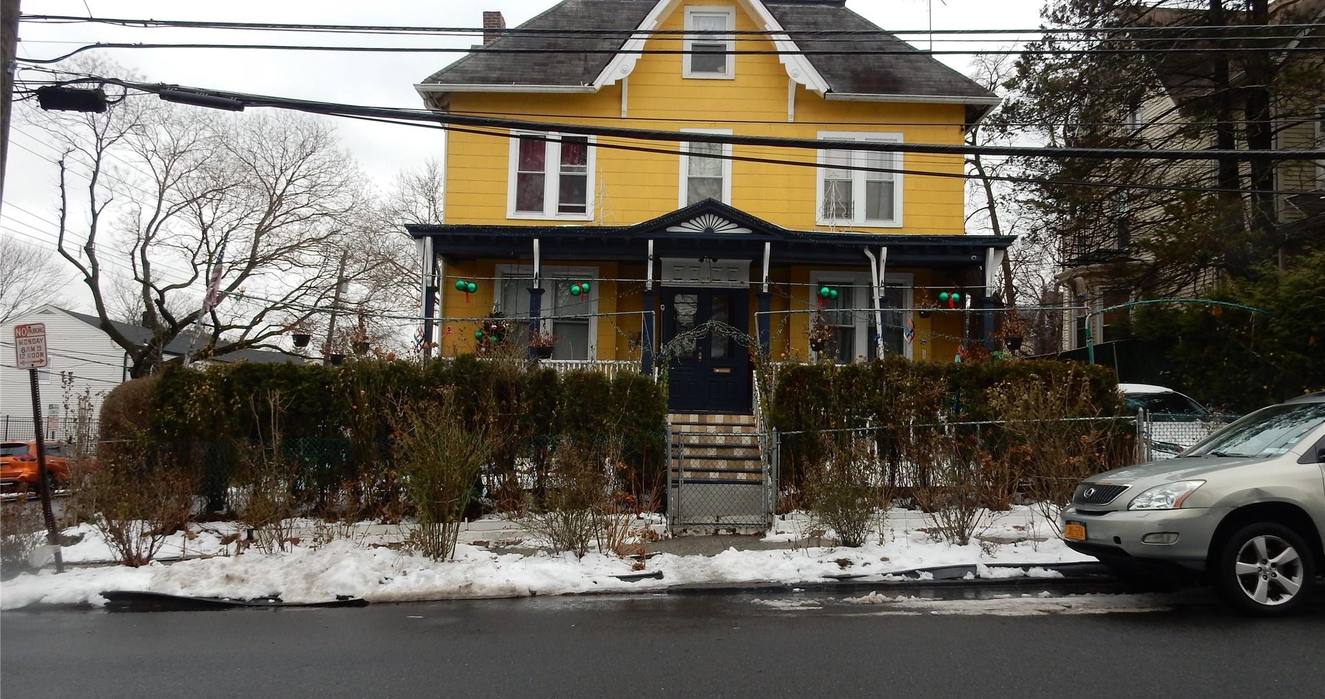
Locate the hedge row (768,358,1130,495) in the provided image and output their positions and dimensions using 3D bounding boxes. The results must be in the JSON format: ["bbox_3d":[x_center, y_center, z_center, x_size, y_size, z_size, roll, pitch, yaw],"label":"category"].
[{"bbox_3d":[3.382,0.977,11.601,4.100,1.620,0.950,1,-3,-1],"label":"hedge row"}]

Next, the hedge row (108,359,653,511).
[{"bbox_3d":[-3.231,1.034,11.579,6.550,1.700,0.950,1,-3,-1],"label":"hedge row"}]

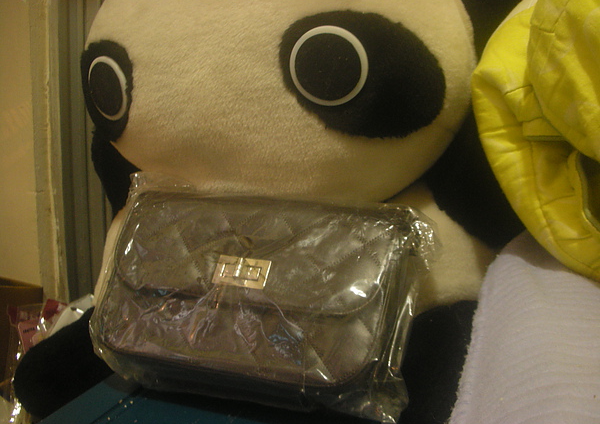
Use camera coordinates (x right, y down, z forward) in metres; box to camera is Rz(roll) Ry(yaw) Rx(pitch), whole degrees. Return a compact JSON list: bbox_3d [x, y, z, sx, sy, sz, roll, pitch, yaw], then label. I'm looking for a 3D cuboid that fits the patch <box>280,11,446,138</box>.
[{"bbox_3d":[0.059,-0.112,0.505,0.150,0.100,0.040,1,14,-29],"label":"patch"}]

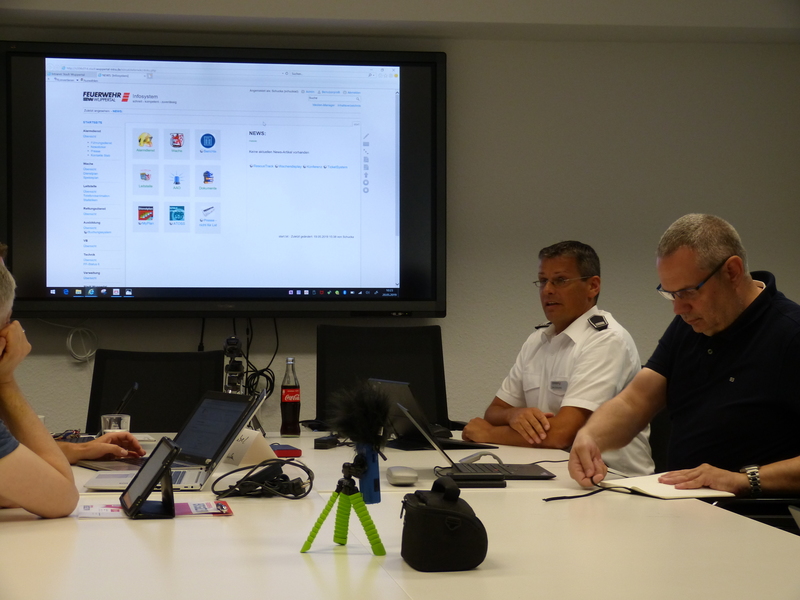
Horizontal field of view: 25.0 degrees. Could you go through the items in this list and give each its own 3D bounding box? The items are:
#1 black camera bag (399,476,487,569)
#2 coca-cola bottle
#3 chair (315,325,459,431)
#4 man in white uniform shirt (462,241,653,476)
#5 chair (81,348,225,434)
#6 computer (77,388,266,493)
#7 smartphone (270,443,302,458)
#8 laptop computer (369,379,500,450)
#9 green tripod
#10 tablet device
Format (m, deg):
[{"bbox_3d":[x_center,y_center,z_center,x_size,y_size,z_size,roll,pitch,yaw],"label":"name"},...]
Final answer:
[{"bbox_3d":[0.072,0.350,2.867,0.113,0.138,0.160,0,0,-10],"label":"black camera bag"},{"bbox_3d":[-0.331,0.296,5.460,0.060,0.240,0.060,0,0,0],"label":"coca-cola bottle"},{"bbox_3d":[-0.055,0.617,6.200,0.600,1.050,0.600,0,0,-6],"label":"chair"},{"bbox_3d":[0.435,0.489,5.080,0.720,1.310,0.560,0,0,-35],"label":"man in white uniform shirt"},{"bbox_3d":[-0.835,0.657,6.200,0.600,0.970,0.600,0,0,-6],"label":"chair"},{"bbox_3d":[-0.500,0.313,4.090,0.390,0.206,0.360,0,0,-4],"label":"computer"},{"bbox_3d":[-0.306,0.406,4.810,0.076,0.017,0.148,0,0,-15],"label":"smartphone"},{"bbox_3d":[0.092,0.322,5.165,0.272,0.184,0.300,0,0,-23],"label":"laptop computer"},{"bbox_3d":[-0.096,0.343,3.010,0.138,0.151,0.138,0,0,0],"label":"green tripod"},{"bbox_3d":[-0.493,0.350,3.575,0.107,0.135,0.260,0,0,-13],"label":"tablet device"}]

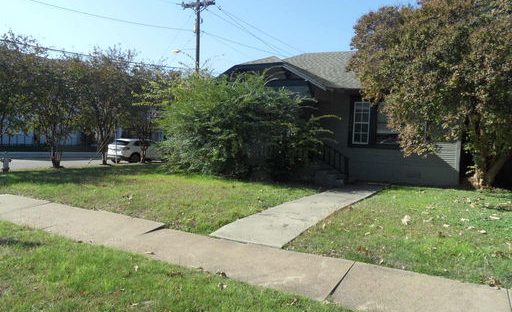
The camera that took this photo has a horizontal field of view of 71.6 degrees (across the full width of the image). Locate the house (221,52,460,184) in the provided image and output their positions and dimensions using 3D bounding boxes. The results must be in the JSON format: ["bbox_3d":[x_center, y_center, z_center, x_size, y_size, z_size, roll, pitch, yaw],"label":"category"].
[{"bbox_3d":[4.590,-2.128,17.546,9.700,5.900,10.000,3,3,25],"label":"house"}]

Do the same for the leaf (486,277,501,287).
[{"bbox_3d":[2.644,1.396,3.952,0.150,0.055,0.120,4,4,35],"label":"leaf"}]

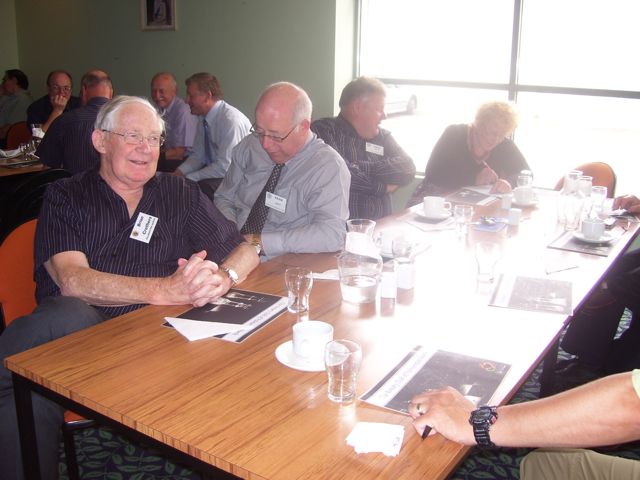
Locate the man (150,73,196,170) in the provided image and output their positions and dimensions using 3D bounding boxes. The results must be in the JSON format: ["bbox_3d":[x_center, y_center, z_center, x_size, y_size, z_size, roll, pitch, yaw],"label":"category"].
[{"bbox_3d":[-1.020,-0.425,4.220,0.520,1.250,0.780,13,19,36],"label":"man"}]

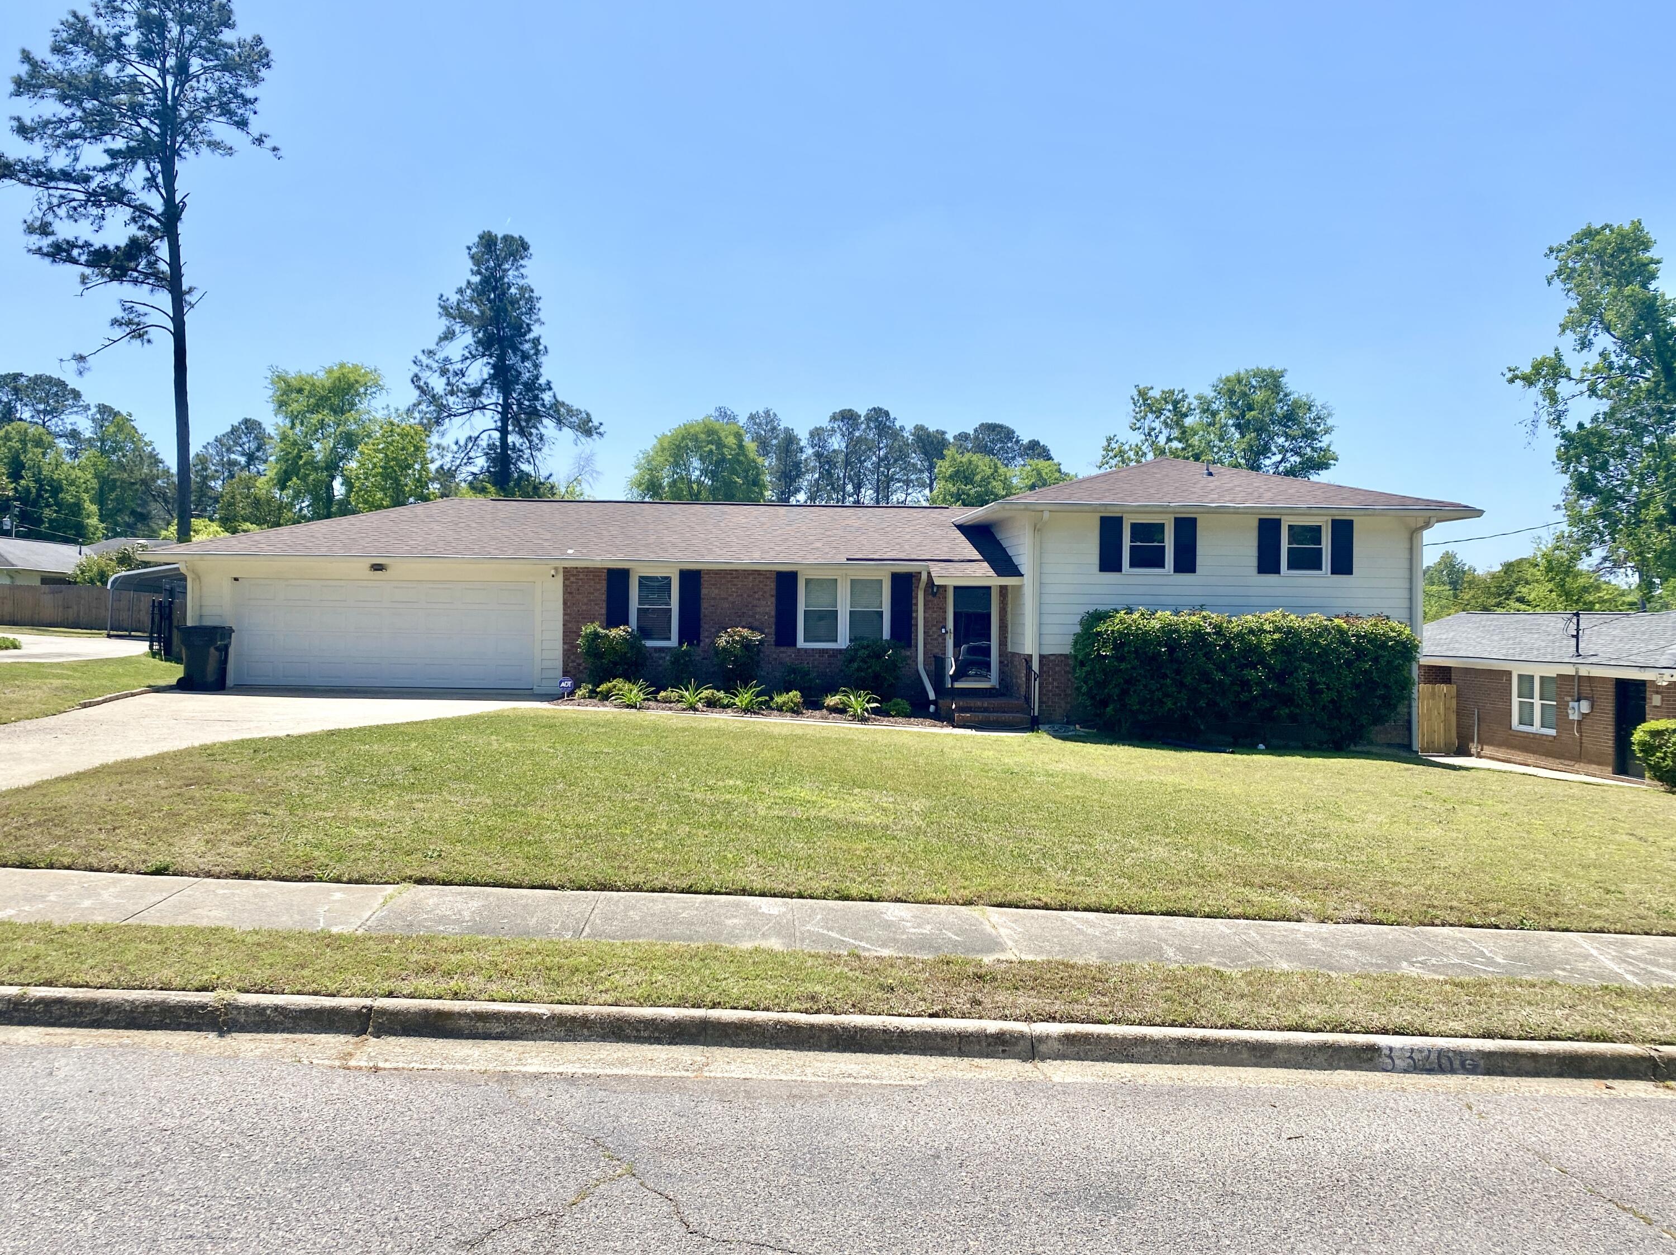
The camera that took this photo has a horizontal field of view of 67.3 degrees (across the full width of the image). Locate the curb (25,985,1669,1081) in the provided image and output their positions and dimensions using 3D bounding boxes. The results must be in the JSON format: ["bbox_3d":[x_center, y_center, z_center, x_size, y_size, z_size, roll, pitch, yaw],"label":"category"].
[{"bbox_3d":[0.122,1.878,5.832,7.800,0.150,0.180,3,0,-3],"label":"curb"}]

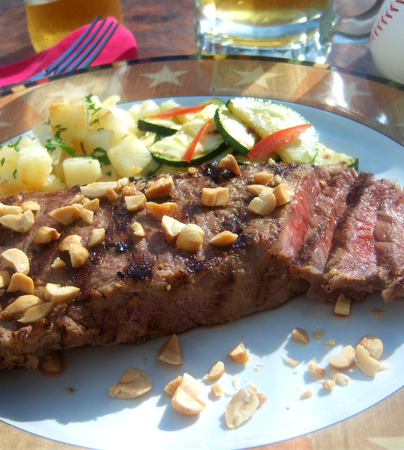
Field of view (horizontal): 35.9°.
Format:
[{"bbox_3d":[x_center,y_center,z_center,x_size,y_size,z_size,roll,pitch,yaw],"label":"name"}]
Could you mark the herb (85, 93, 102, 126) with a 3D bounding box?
[{"bbox_3d":[-0.046,-0.050,0.267,0.008,0.011,0.009,-3,36,0],"label":"herb"}]

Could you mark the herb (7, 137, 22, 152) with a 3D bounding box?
[{"bbox_3d":[-0.078,-0.033,0.259,0.007,0.006,0.006,-3,36,0],"label":"herb"}]

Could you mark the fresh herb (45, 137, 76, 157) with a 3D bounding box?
[{"bbox_3d":[-0.058,-0.032,0.256,0.014,0.007,0.008,-3,36,0],"label":"fresh herb"}]

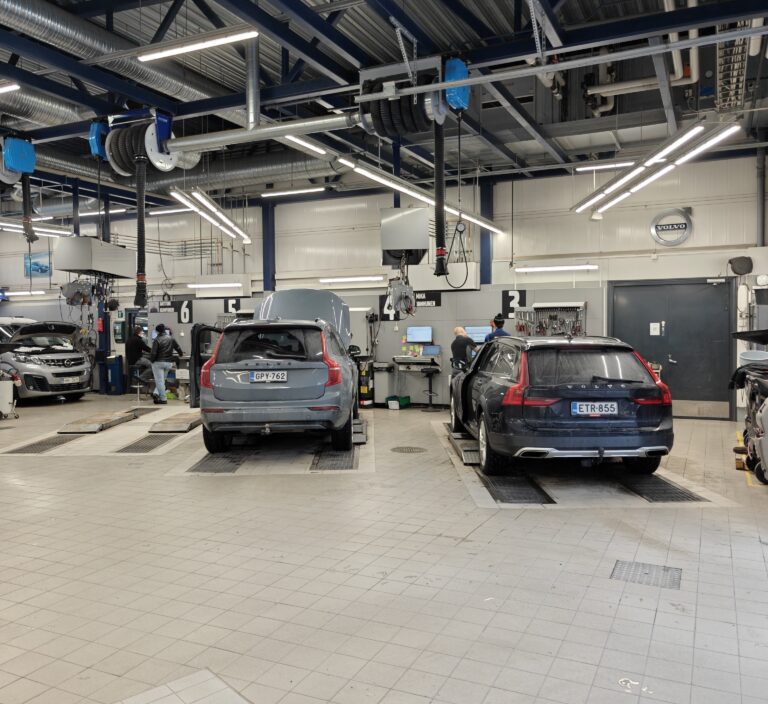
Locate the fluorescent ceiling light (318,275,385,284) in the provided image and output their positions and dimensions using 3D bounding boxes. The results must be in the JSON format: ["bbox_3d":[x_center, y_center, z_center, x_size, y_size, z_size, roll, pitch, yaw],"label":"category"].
[{"bbox_3d":[-0.691,-1.538,14.349,1.540,0.100,0.100,0,2,26],"label":"fluorescent ceiling light"}]

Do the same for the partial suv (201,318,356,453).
[{"bbox_3d":[-1.410,0.376,10.490,1.970,1.770,4.950,-1,2,-1],"label":"partial suv"}]

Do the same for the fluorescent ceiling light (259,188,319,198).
[{"bbox_3d":[-1.915,-3.349,14.315,1.570,0.100,0.120,1,2,25],"label":"fluorescent ceiling light"}]

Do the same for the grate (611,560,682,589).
[{"bbox_3d":[1.717,1.456,4.441,0.410,0.020,0.400,0,2,26],"label":"grate"}]

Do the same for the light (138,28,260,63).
[{"bbox_3d":[-1.956,-3.189,7.071,1.540,0.100,0.100,0,2,26],"label":"light"}]

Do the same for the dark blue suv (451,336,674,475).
[{"bbox_3d":[2.000,0.530,8.830,1.950,1.540,4.940,0,2,0],"label":"dark blue suv"}]

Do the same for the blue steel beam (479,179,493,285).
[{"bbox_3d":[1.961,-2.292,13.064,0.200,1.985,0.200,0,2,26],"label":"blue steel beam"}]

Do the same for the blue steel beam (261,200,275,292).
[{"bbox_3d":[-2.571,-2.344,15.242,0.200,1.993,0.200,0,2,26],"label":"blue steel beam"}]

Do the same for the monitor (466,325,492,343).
[{"bbox_3d":[1.904,-0.339,13.563,0.560,0.340,0.070,1,2,25],"label":"monitor"}]

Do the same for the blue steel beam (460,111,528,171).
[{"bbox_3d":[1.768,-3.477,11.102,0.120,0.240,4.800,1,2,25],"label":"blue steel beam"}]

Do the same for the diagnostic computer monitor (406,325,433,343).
[{"bbox_3d":[0.709,-0.341,13.526,0.550,0.335,0.060,0,2,26],"label":"diagnostic computer monitor"}]

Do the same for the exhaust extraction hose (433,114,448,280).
[{"bbox_3d":[0.649,-1.774,7.812,0.150,1.780,0.150,1,2,25],"label":"exhaust extraction hose"}]

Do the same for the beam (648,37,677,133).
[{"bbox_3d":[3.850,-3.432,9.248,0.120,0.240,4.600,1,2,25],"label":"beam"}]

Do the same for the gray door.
[{"bbox_3d":[5.186,-0.056,12.371,2.100,2.500,0.120,1,2,25],"label":"gray door"}]

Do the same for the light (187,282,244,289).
[{"bbox_3d":[-3.829,-1.508,15.383,1.540,0.100,0.100,0,2,26],"label":"light"}]

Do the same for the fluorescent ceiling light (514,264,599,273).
[{"bbox_3d":[3.243,-1.564,12.790,1.570,0.100,0.110,1,2,25],"label":"fluorescent ceiling light"}]

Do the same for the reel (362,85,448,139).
[{"bbox_3d":[0.224,-2.796,7.814,0.840,0.620,0.620,1,2,25],"label":"reel"}]

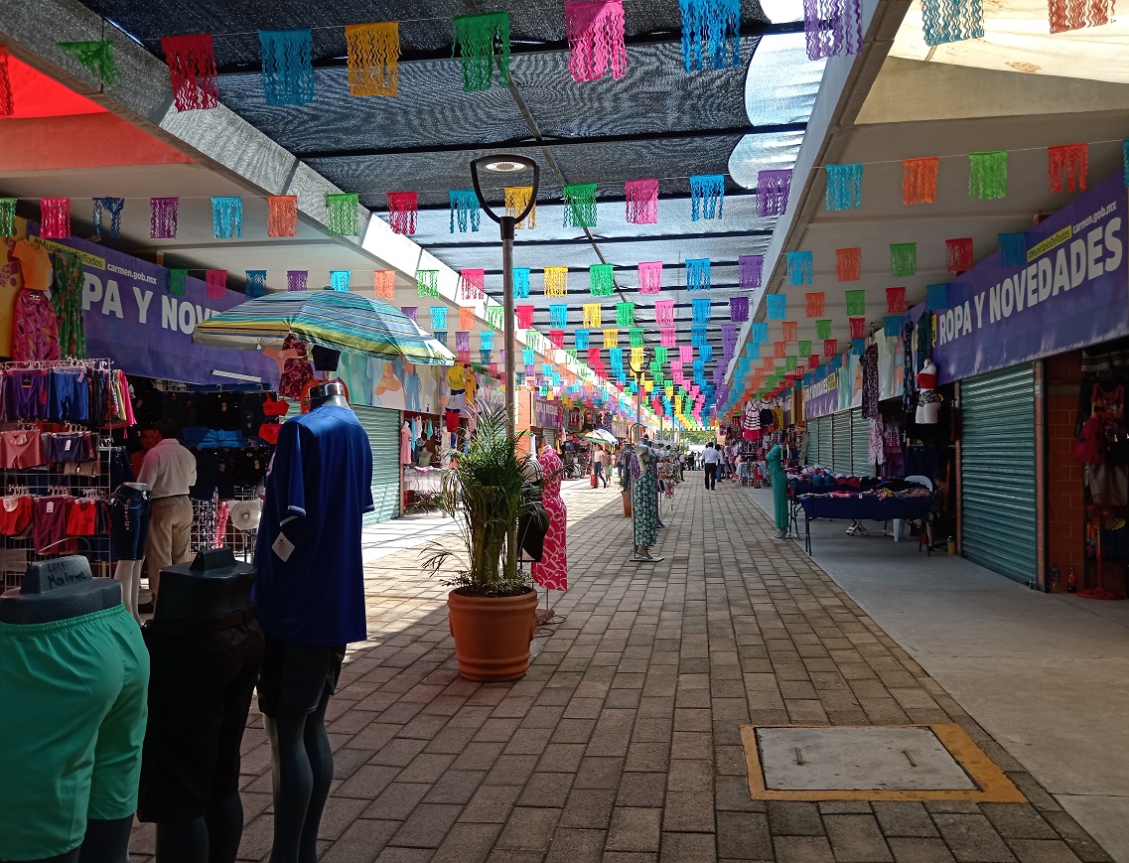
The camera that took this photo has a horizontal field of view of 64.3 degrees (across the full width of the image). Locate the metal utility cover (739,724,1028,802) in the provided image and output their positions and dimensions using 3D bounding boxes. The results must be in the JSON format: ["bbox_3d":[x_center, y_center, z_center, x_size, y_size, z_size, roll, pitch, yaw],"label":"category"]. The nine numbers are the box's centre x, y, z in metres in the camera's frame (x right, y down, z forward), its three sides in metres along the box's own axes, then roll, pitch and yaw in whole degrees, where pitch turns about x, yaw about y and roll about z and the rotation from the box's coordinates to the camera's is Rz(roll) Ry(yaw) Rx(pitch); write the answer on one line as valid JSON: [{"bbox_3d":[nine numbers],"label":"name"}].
[{"bbox_3d":[1.365,1.489,4.057,1.080,0.040,1.010,0,-1,5],"label":"metal utility cover"}]

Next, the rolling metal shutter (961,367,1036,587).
[{"bbox_3d":[5.190,0.457,10.846,0.120,2.380,2.820,0,-1,9],"label":"rolling metal shutter"}]

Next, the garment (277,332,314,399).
[{"bbox_3d":[-1.859,-0.450,6.200,0.260,0.450,0.100,0,-1,-11],"label":"garment"}]

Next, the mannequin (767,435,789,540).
[{"bbox_3d":[3.401,0.899,14.264,0.360,1.639,0.400,0,-1,0],"label":"mannequin"}]

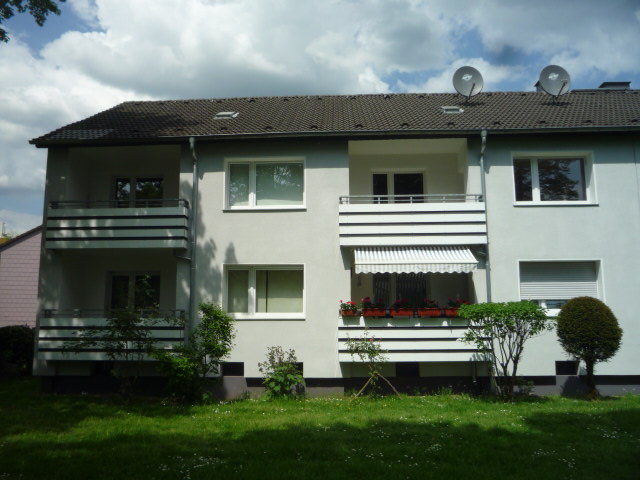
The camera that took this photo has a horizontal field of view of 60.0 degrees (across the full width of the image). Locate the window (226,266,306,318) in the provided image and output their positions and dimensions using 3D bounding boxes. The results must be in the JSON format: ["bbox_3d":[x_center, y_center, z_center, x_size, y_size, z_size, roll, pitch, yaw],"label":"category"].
[{"bbox_3d":[-1.383,1.300,13.914,2.020,1.350,0.180,-1,-8,3],"label":"window"}]

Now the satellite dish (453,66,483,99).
[{"bbox_3d":[4.677,-4.885,17.483,0.970,1.060,0.500,0,-8,-5],"label":"satellite dish"}]

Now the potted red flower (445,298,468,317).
[{"bbox_3d":[3.212,1.606,13.007,0.576,0.430,0.260,-1,-8,3],"label":"potted red flower"}]

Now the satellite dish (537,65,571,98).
[{"bbox_3d":[7.219,-4.823,17.040,0.970,1.050,0.500,0,-8,-5],"label":"satellite dish"}]

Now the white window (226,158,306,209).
[{"bbox_3d":[-1.393,-1.442,14.297,2.059,1.318,0.150,-1,-8,3],"label":"white window"}]

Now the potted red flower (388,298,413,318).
[{"bbox_3d":[1.907,1.594,13.057,0.570,0.450,0.250,-1,-8,3],"label":"potted red flower"}]

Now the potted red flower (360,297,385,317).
[{"bbox_3d":[1.274,1.581,13.092,0.590,0.450,0.250,-1,-8,3],"label":"potted red flower"}]

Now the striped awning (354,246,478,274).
[{"bbox_3d":[2.223,0.476,13.145,2.774,0.743,1.100,-1,-8,3],"label":"striped awning"}]

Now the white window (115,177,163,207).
[{"bbox_3d":[-5.089,-1.286,15.582,1.404,1.050,0.160,-1,-8,3],"label":"white window"}]

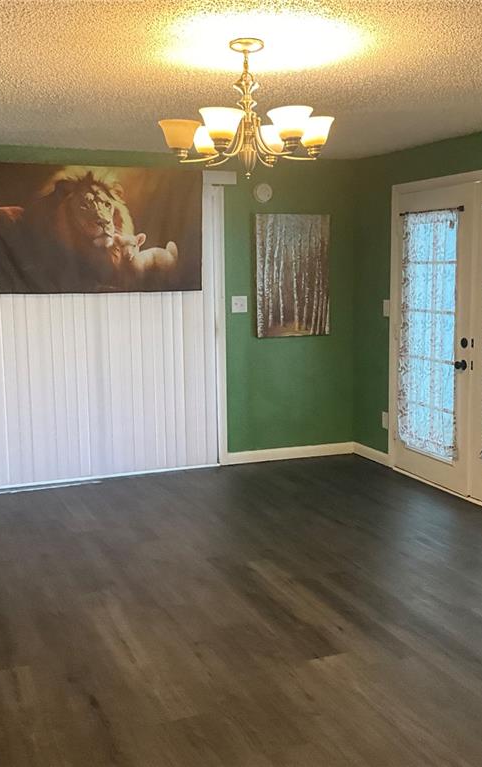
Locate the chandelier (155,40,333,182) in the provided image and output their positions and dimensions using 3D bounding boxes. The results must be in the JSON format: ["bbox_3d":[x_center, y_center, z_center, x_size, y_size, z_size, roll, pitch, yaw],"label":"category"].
[{"bbox_3d":[0.025,-1.042,3.265,0.663,0.511,0.663,-1,8,0],"label":"chandelier"}]

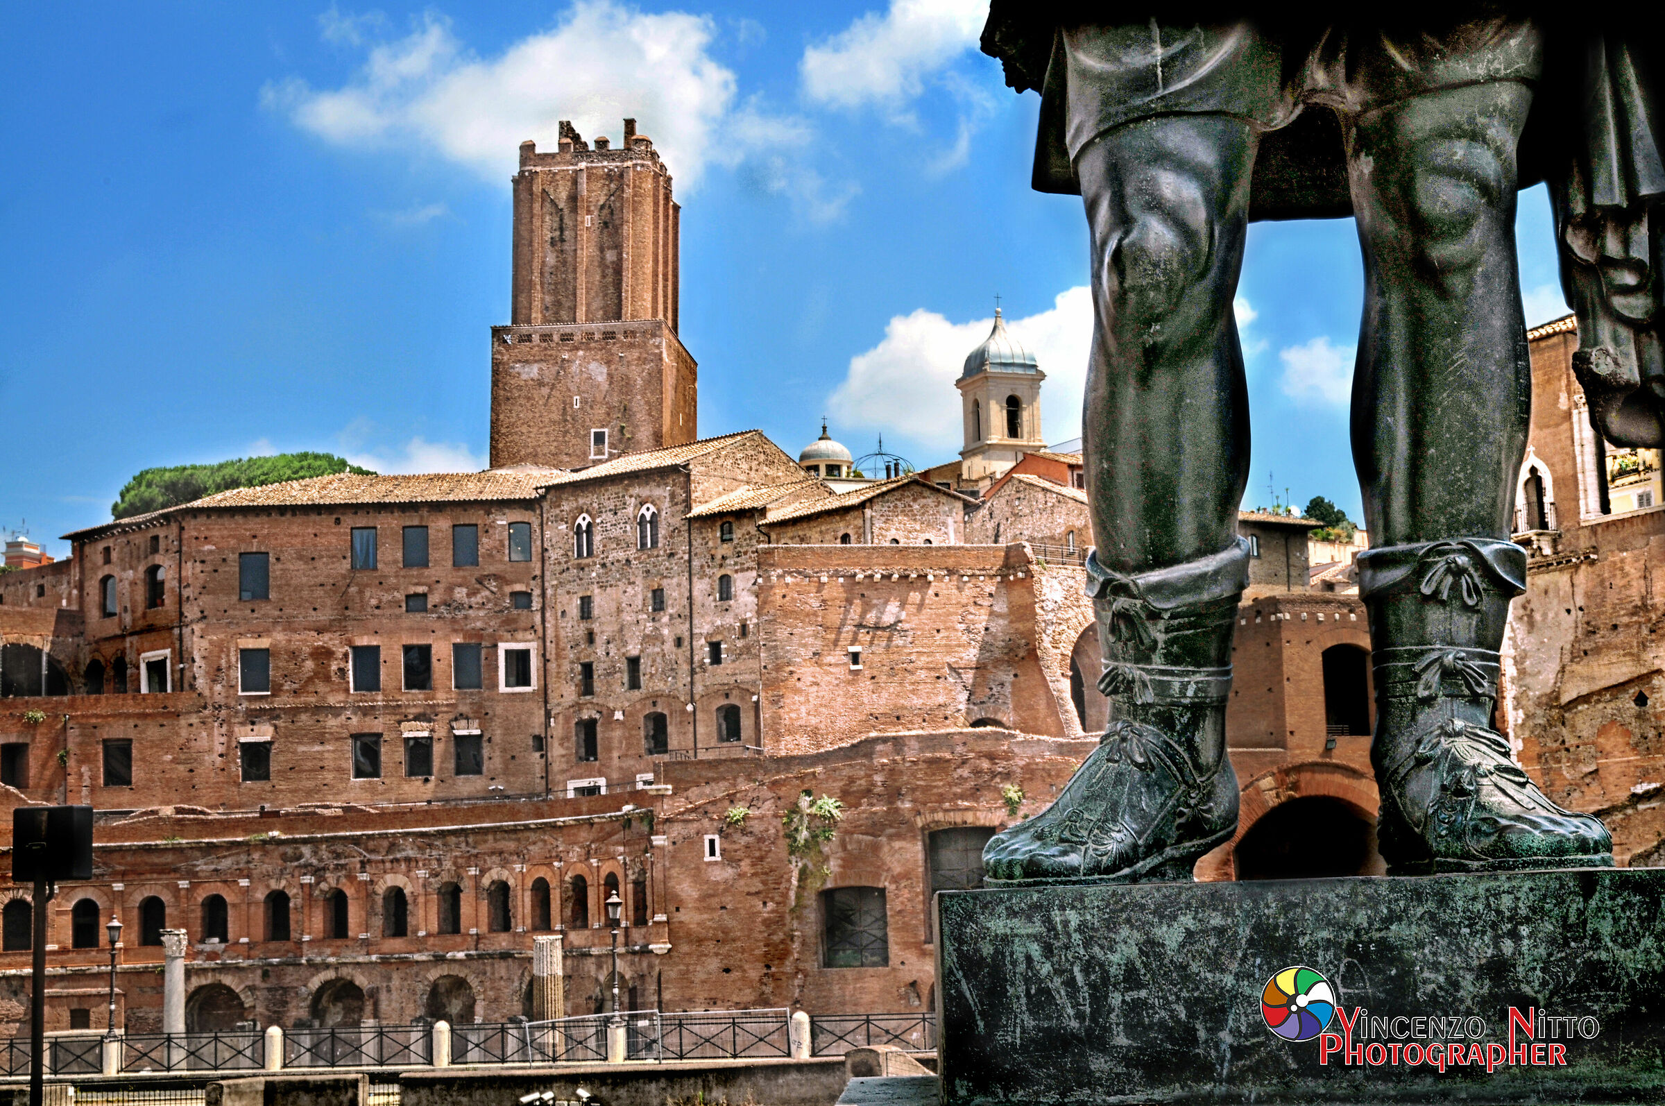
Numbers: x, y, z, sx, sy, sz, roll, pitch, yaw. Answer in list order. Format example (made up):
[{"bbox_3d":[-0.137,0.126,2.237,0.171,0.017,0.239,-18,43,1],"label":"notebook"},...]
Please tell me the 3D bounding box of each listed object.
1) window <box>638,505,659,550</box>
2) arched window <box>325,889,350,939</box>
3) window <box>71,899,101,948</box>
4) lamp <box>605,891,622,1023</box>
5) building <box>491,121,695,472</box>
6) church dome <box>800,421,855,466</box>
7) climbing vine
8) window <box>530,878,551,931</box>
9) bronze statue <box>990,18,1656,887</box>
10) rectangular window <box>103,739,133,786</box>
[{"bbox_3d":[-8.287,-1.142,126.290,1.136,1.944,0.300,-8,-10,37],"label":"window"},{"bbox_3d":[-21.051,15.412,118.126,1.079,2.065,0.300,-5,-8,18],"label":"arched window"},{"bbox_3d":[-32.665,16.195,121.260,1.250,2.150,0.400,0,-8,-14],"label":"window"},{"bbox_3d":[-6.089,11.253,77.218,0.450,3.660,0.450,-2,-8,0],"label":"lamp"},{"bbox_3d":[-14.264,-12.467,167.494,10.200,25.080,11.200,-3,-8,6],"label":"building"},{"bbox_3d":[-0.440,-8.205,208.121,4.050,3.020,4.050,-2,-8,0],"label":"church dome"},{"bbox_3d":[-0.661,11.294,106.598,2.430,4.430,0.700,0,-8,-18],"label":"climbing vine"},{"bbox_3d":[-13.677,16.688,131.727,0.500,2.511,1.668,5,-10,-42],"label":"window"},{"bbox_3d":[0.465,-0.842,3.096,0.950,2.400,0.680,-2,-8,1],"label":"bronze statue"},{"bbox_3d":[-32.727,9.597,126.867,1.245,2.117,0.300,-1,-8,-6],"label":"rectangular window"}]

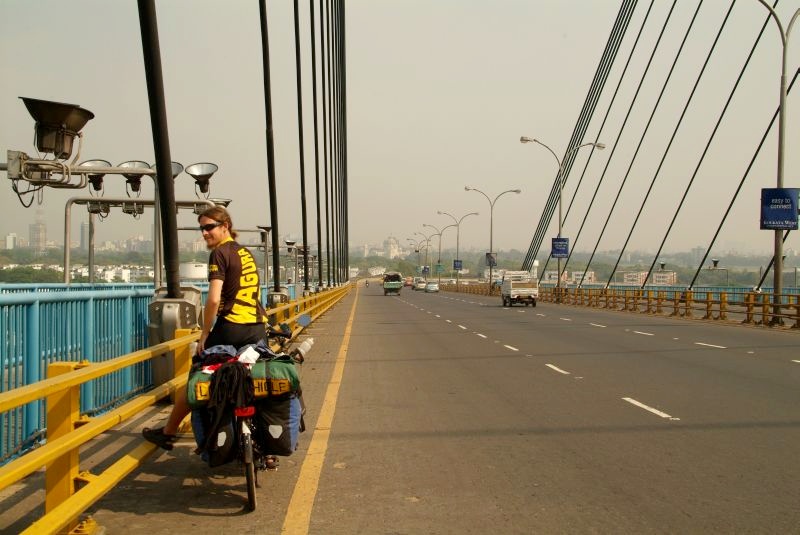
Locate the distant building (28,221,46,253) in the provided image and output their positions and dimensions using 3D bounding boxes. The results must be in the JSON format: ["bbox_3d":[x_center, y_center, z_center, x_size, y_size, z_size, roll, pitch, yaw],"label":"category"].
[{"bbox_3d":[-848.369,-71.380,2030.000,38.000,76.000,32.000,0,2,-24],"label":"distant building"}]

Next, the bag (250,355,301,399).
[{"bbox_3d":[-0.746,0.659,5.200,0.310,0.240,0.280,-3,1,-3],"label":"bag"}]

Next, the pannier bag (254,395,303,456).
[{"bbox_3d":[-0.738,0.950,5.250,0.250,0.380,0.310,-3,1,-3],"label":"pannier bag"}]

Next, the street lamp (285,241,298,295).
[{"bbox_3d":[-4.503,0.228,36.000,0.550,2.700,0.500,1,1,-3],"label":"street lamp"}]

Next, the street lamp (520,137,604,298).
[{"bbox_3d":[10.309,-3.055,55.200,5.300,10.600,0.400,1,1,-3],"label":"street lamp"}]

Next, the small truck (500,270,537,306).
[{"bbox_3d":[6.616,1.165,48.398,1.520,1.930,3.800,1,-1,-3],"label":"small truck"}]

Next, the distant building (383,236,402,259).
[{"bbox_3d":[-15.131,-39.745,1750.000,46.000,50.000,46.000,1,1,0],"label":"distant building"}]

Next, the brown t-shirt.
[{"bbox_3d":[-1.027,0.089,5.500,0.390,0.550,0.270,-4,-2,-24],"label":"brown t-shirt"}]

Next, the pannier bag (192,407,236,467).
[{"bbox_3d":[-1.120,1.005,5.250,0.230,0.380,0.310,-3,1,-3],"label":"pannier bag"}]

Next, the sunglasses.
[{"bbox_3d":[-1.198,-0.252,5.500,0.145,0.050,0.120,-10,-6,43],"label":"sunglasses"}]

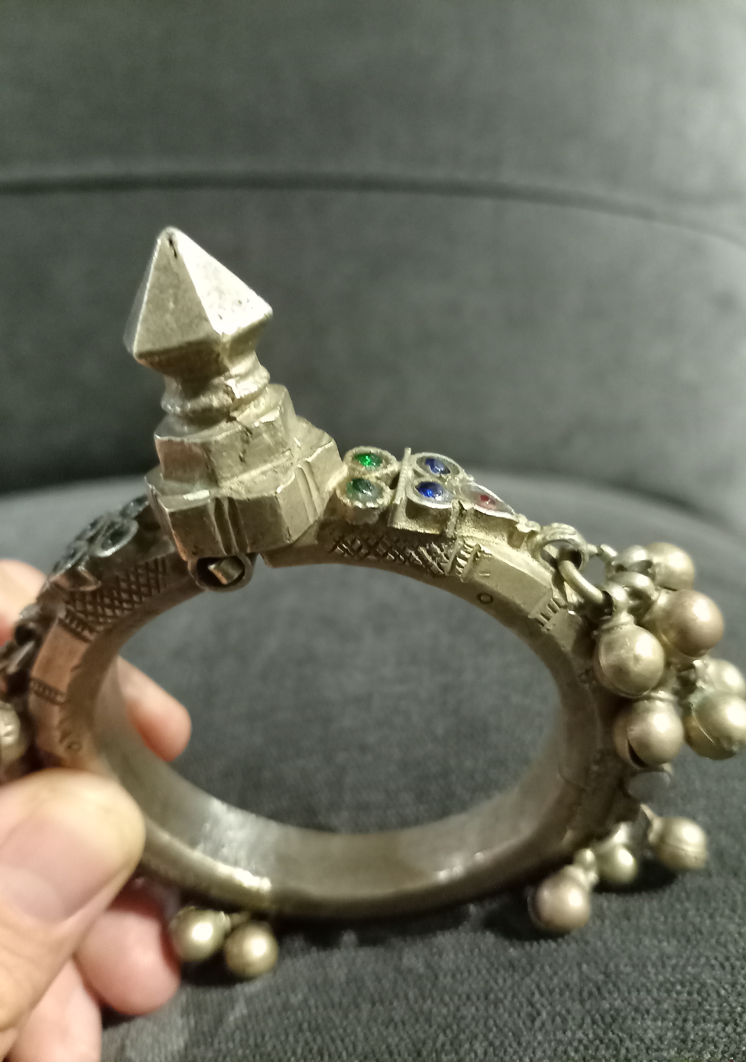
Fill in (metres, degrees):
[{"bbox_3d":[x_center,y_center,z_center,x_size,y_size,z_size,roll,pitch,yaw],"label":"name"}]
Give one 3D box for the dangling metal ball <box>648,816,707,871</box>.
[{"bbox_3d":[0.057,0.058,0.147,0.010,0.010,0.010,0,28,0],"label":"dangling metal ball"}]

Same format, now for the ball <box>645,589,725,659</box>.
[{"bbox_3d":[0.039,0.012,0.100,0.009,0.009,0.009,0,24,0],"label":"ball"}]

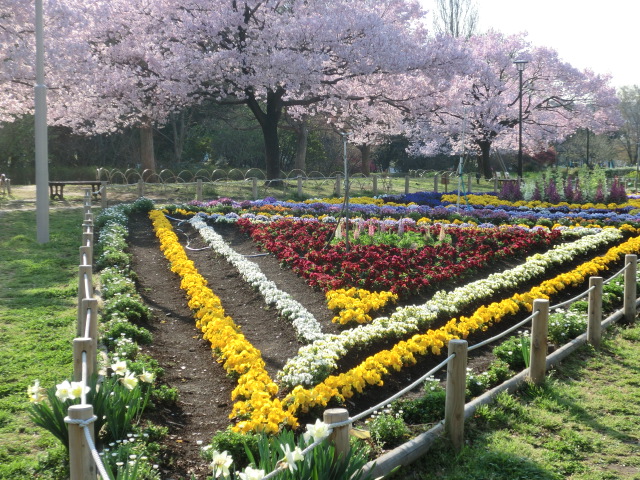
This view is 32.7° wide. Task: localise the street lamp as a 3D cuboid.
[{"bbox_3d":[7.481,-4.400,40.500,0.530,4.600,0.530,0,5,0],"label":"street lamp"}]

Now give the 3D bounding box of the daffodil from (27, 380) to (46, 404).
[{"bbox_3d":[-1.312,0.706,5.050,0.085,0.110,0.090,-3,6,-24],"label":"daffodil"}]

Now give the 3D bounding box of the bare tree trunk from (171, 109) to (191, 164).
[{"bbox_3d":[-6.139,-4.511,48.000,0.800,2.400,0.600,0,5,0],"label":"bare tree trunk"}]

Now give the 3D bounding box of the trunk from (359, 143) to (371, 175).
[{"bbox_3d":[1.523,-2.733,37.500,0.370,1.120,0.350,0,6,0],"label":"trunk"}]

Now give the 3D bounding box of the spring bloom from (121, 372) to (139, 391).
[{"bbox_3d":[-0.926,0.688,5.300,0.075,0.088,0.088,6,8,45],"label":"spring bloom"}]

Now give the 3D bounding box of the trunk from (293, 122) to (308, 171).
[{"bbox_3d":[-0.822,-3.901,46.000,0.520,2.150,0.500,0,5,0],"label":"trunk"}]

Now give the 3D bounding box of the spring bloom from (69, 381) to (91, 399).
[{"bbox_3d":[-1.120,0.696,5.080,0.100,0.086,0.060,1,6,6],"label":"spring bloom"}]

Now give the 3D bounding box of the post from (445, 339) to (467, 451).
[{"bbox_3d":[0.727,0.825,5.798,0.102,0.581,0.102,0,6,0],"label":"post"}]

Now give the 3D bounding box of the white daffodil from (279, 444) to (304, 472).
[{"bbox_3d":[-0.108,0.825,4.120,0.090,0.105,0.100,2,6,20],"label":"white daffodil"}]

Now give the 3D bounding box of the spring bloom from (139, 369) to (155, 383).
[{"bbox_3d":[-0.864,0.677,5.450,0.075,0.072,0.078,2,6,20],"label":"spring bloom"}]

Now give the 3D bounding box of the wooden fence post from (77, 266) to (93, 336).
[{"bbox_3d":[-1.901,0.497,8.841,0.102,0.571,0.102,0,6,0],"label":"wooden fence post"}]

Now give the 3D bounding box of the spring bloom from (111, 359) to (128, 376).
[{"bbox_3d":[-1.011,0.645,5.500,0.085,0.085,0.065,-1,5,-14],"label":"spring bloom"}]

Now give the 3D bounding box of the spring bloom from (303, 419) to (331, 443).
[{"bbox_3d":[-0.013,0.733,4.200,0.105,0.092,0.070,-1,6,-9],"label":"spring bloom"}]

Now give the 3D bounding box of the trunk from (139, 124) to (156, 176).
[{"bbox_3d":[-6.642,-3.408,42.000,0.550,2.100,0.550,0,5,0],"label":"trunk"}]

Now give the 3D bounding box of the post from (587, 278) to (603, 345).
[{"bbox_3d":[2.080,0.545,8.250,0.100,0.540,0.100,0,5,0],"label":"post"}]

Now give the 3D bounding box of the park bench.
[{"bbox_3d":[-5.674,-1.144,25.574,1.420,0.450,0.450,-2,6,-22],"label":"park bench"}]

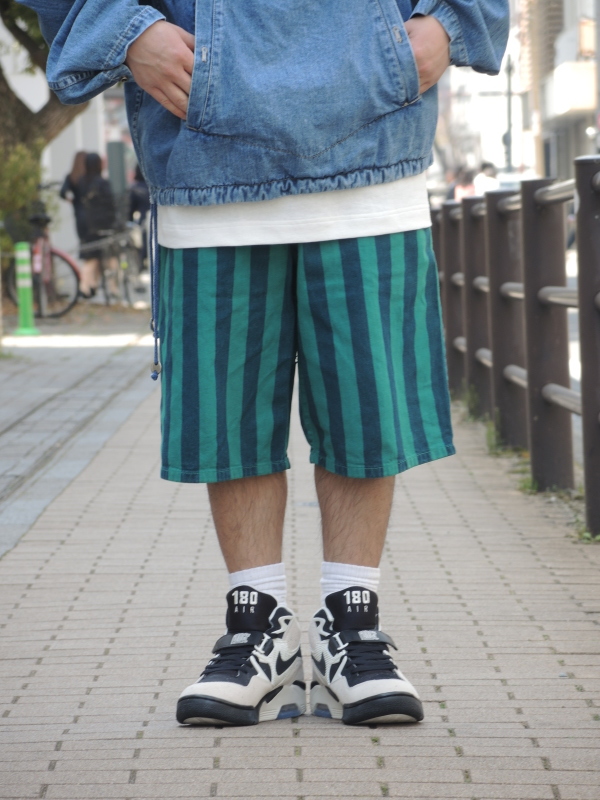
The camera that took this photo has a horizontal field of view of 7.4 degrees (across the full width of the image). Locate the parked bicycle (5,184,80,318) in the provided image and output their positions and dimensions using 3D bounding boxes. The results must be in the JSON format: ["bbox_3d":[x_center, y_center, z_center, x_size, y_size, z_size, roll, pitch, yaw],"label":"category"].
[{"bbox_3d":[-2.340,-1.349,42.000,0.620,1.120,1.700,-1,2,0],"label":"parked bicycle"}]

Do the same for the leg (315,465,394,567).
[{"bbox_3d":[0.073,0.154,6.200,0.108,0.150,0.115,-1,2,0],"label":"leg"}]

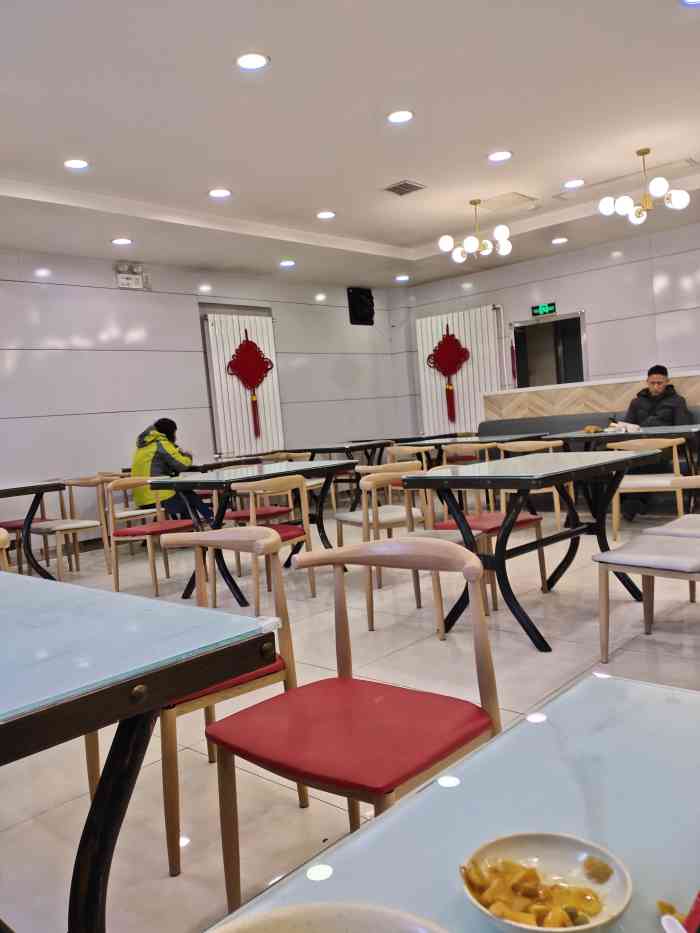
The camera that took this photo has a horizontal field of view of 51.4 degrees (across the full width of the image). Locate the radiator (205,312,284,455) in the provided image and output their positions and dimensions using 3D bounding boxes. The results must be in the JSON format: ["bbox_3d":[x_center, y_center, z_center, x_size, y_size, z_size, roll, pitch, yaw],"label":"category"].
[{"bbox_3d":[-1.195,-0.924,8.373,0.090,1.594,0.979,-1,6,42],"label":"radiator"}]

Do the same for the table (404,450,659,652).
[{"bbox_3d":[0.960,0.365,3.608,1.182,0.765,0.711,-9,6,-43],"label":"table"}]

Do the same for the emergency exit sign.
[{"bbox_3d":[2.266,-1.846,8.547,0.325,0.125,0.030,-1,6,44],"label":"emergency exit sign"}]

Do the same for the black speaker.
[{"bbox_3d":[0.145,-2.116,9.624,0.330,0.480,0.250,-7,5,-28],"label":"black speaker"}]

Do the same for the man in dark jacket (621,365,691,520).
[{"bbox_3d":[2.684,-0.220,6.344,0.580,1.300,0.820,-1,6,44],"label":"man in dark jacket"}]

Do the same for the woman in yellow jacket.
[{"bbox_3d":[-1.544,0.181,6.207,0.520,1.180,0.760,-1,6,42],"label":"woman in yellow jacket"}]

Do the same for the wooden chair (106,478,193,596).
[{"bbox_3d":[-1.360,0.460,5.051,0.490,0.760,0.500,-2,5,37],"label":"wooden chair"}]

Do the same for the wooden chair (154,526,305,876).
[{"bbox_3d":[-0.436,0.598,2.067,0.500,0.760,0.490,-1,6,45],"label":"wooden chair"}]

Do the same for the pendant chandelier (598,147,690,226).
[{"bbox_3d":[2.195,-2.056,5.408,0.660,0.570,0.660,-1,6,44],"label":"pendant chandelier"}]

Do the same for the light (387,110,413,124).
[{"bbox_3d":[0.313,-2.160,4.522,0.150,0.030,0.150,-5,4,0],"label":"light"}]

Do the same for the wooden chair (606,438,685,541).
[{"bbox_3d":[2.207,0.159,5.347,0.500,0.760,0.490,-2,5,36],"label":"wooden chair"}]

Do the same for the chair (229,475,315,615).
[{"bbox_3d":[-0.539,0.445,4.335,0.520,0.755,0.520,-1,6,42],"label":"chair"}]

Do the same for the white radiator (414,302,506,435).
[{"bbox_3d":[1.510,-1.258,9.670,1.349,1.605,0.090,-1,6,42],"label":"white radiator"}]

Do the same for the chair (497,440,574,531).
[{"bbox_3d":[1.609,0.123,6.188,0.520,0.755,0.520,-1,6,42],"label":"chair"}]

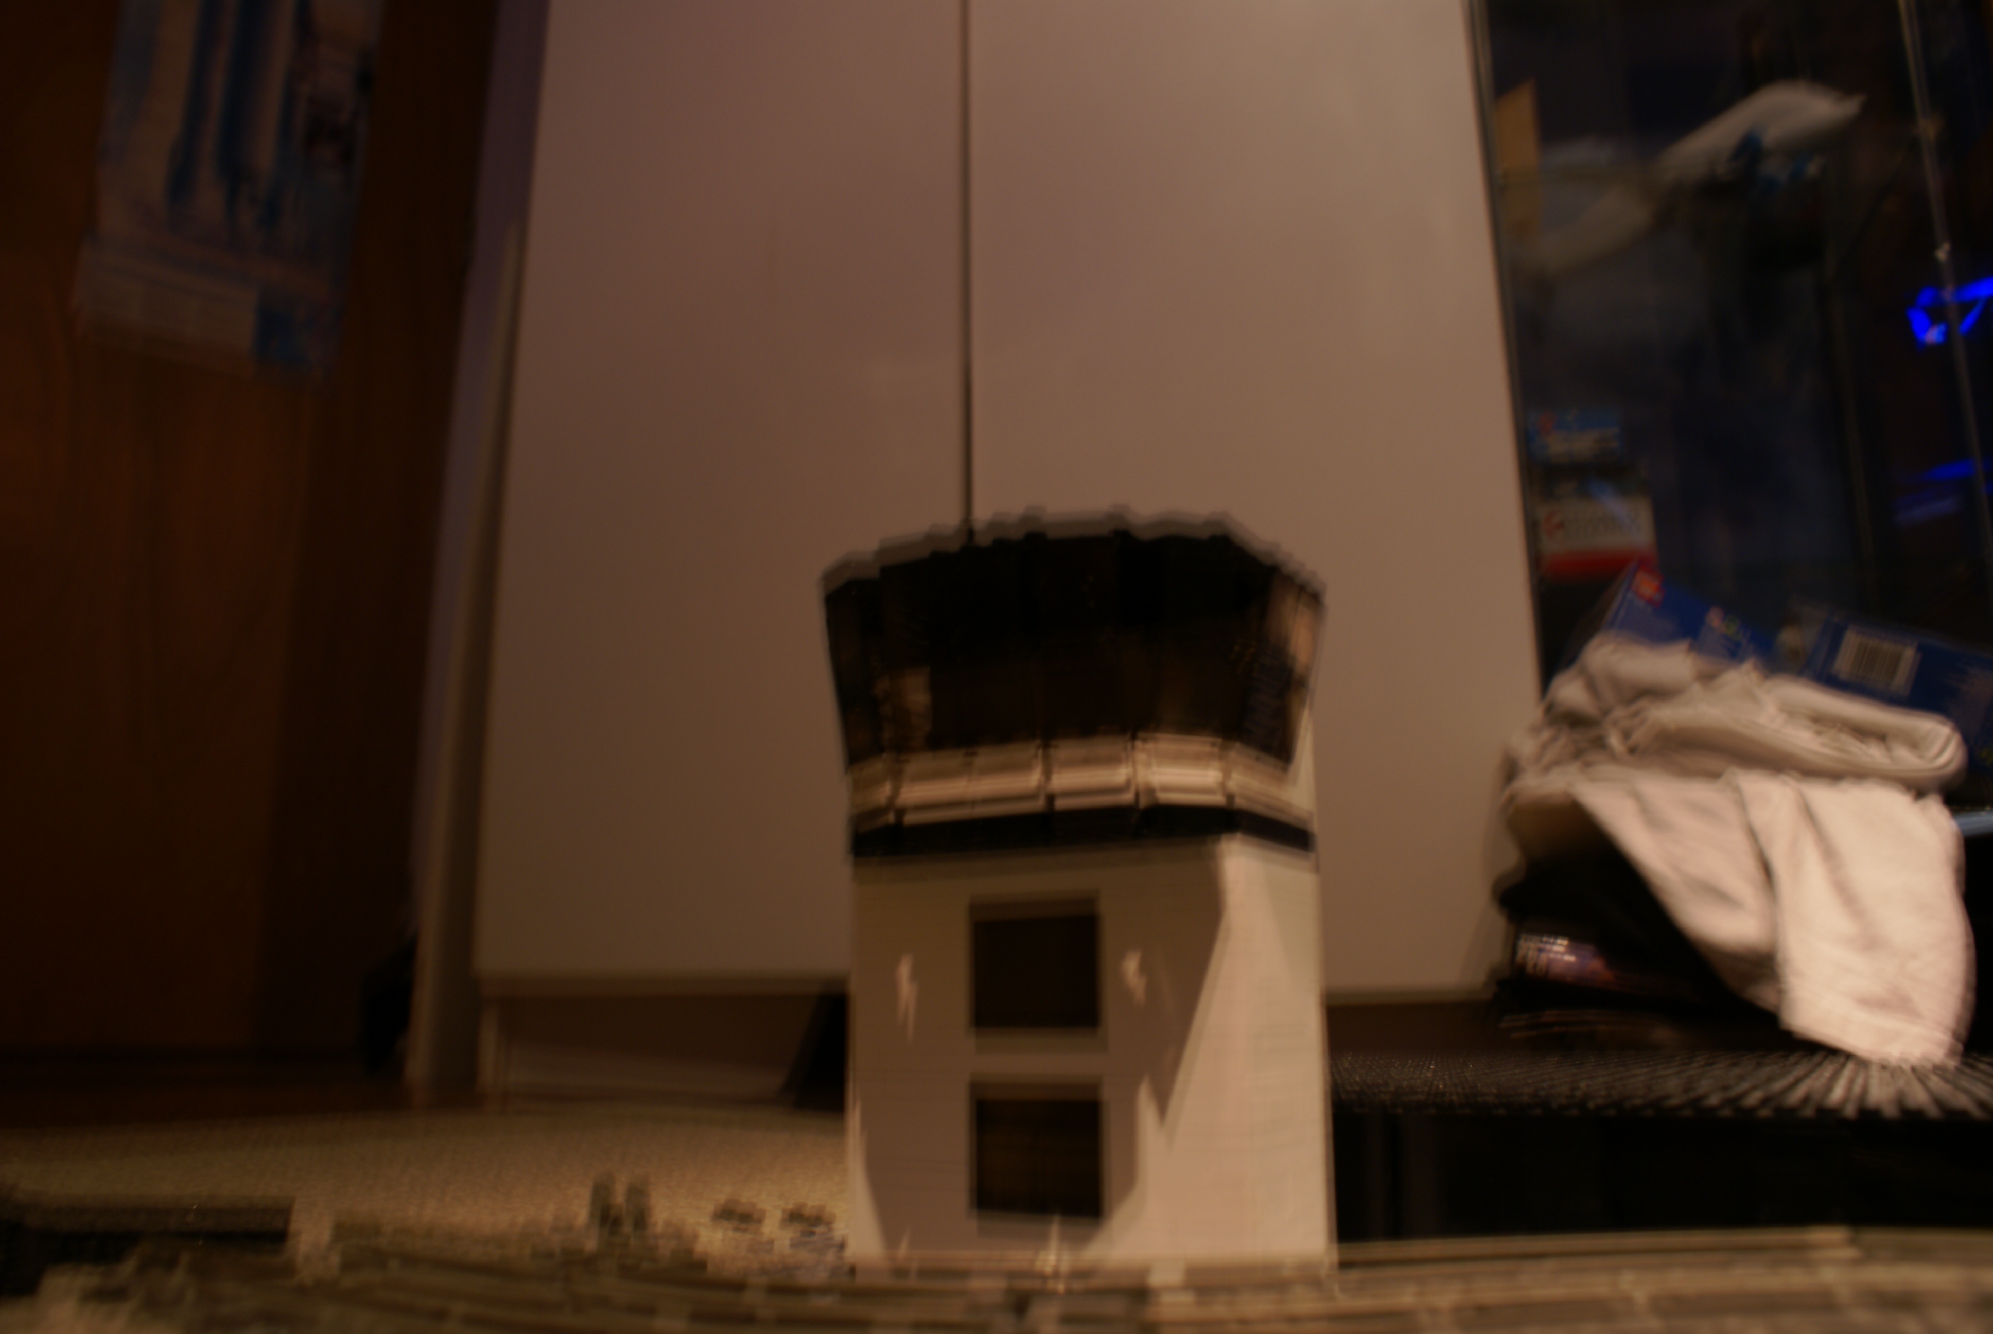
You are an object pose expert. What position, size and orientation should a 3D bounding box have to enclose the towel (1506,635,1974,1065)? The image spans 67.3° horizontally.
[{"bbox_3d":[0.345,0.092,0.700,0.190,0.185,0.170,-6,-14,22],"label":"towel"}]

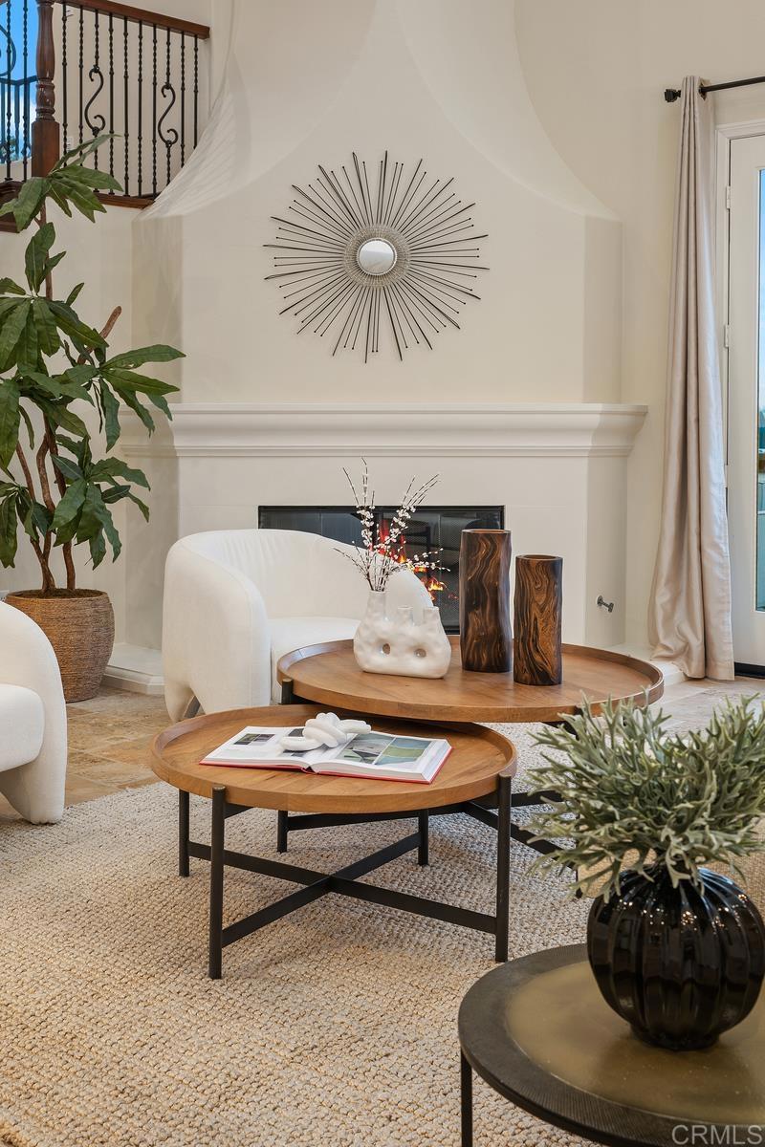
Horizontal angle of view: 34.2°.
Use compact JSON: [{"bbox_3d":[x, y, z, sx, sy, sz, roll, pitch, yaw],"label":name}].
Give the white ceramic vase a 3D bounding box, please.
[{"bbox_3d":[0.055,0.161,3.466,0.262,0.228,0.109,2,5,20],"label":"white ceramic vase"}]

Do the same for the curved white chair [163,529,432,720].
[{"bbox_3d":[-0.317,0.199,4.657,0.862,0.713,0.813,-3,6,-33],"label":"curved white chair"}]

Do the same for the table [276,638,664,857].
[{"bbox_3d":[0.228,0.478,3.403,1.036,0.447,1.036,-1,5,-12],"label":"table"}]

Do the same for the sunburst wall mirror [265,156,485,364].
[{"bbox_3d":[-0.026,-1.463,5.736,1.033,0.975,0.050,0,2,0],"label":"sunburst wall mirror"}]

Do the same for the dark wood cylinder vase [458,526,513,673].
[{"bbox_3d":[0.294,0.074,3.521,0.145,0.386,0.145,0,5,0],"label":"dark wood cylinder vase"}]

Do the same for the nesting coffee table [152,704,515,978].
[{"bbox_3d":[-0.113,0.577,2.817,0.825,0.384,0.825,-1,5,-12],"label":"nesting coffee table"}]

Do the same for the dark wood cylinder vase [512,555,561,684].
[{"bbox_3d":[0.418,0.122,3.341,0.126,0.332,0.126,0,5,0],"label":"dark wood cylinder vase"}]

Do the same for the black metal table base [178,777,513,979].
[{"bbox_3d":[-0.117,0.579,2.811,0.627,0.380,0.605,-1,5,-12],"label":"black metal table base"}]

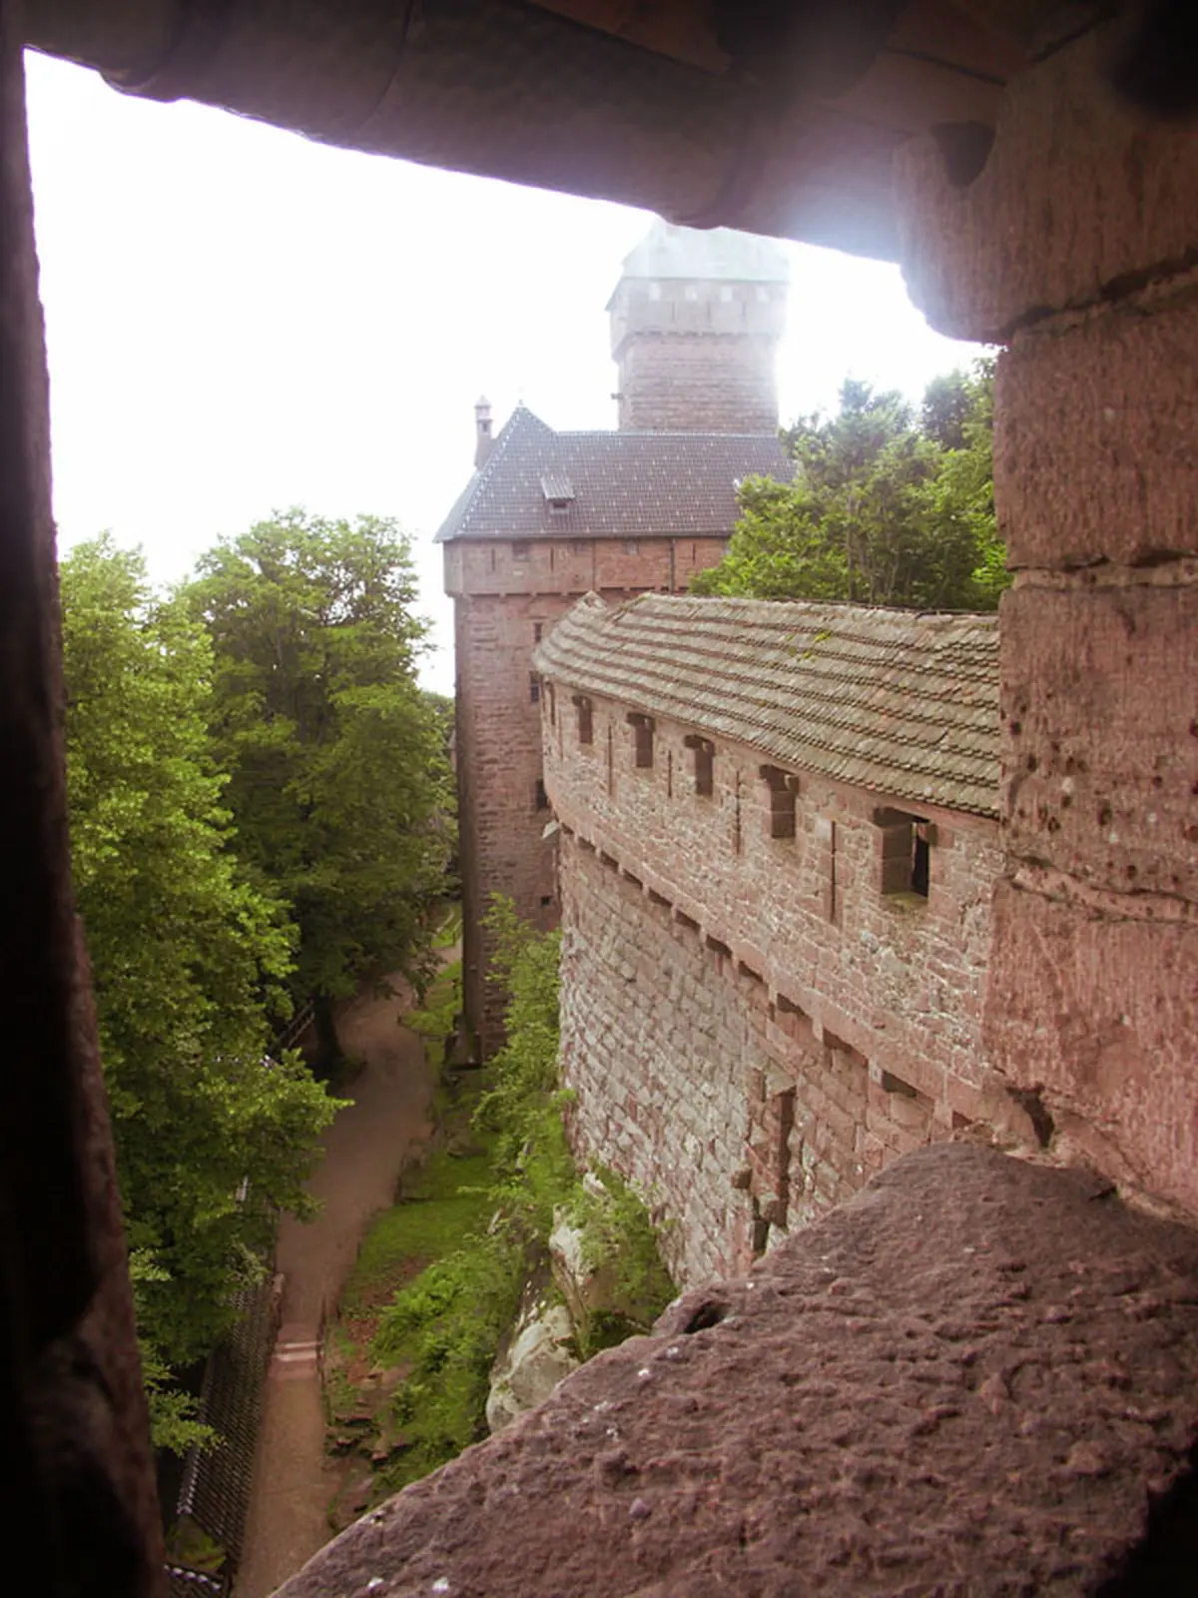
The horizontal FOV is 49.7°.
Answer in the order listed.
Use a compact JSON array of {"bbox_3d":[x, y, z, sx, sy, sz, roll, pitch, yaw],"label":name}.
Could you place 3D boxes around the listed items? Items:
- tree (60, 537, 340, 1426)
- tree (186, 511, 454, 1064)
[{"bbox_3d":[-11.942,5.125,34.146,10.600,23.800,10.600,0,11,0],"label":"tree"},{"bbox_3d":[-11.248,0.254,52.550,11.200,23.200,11.200,0,11,0],"label":"tree"}]

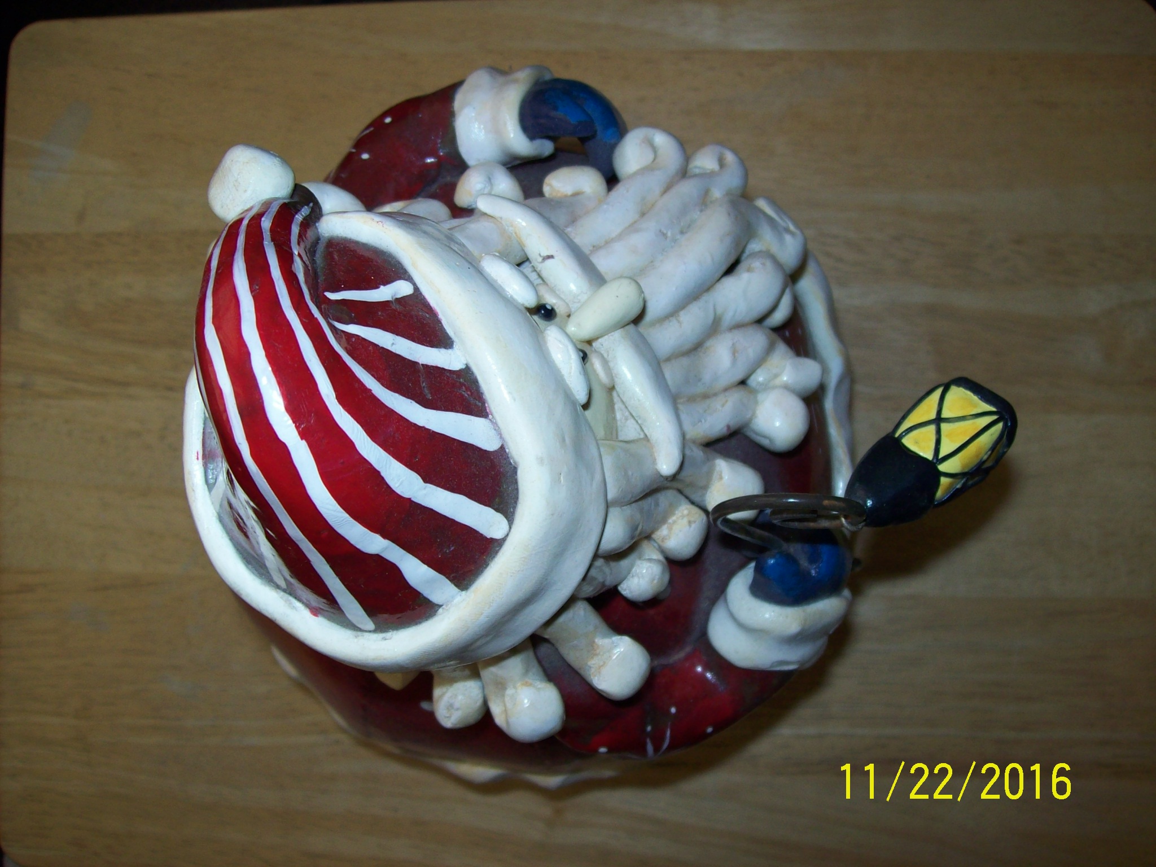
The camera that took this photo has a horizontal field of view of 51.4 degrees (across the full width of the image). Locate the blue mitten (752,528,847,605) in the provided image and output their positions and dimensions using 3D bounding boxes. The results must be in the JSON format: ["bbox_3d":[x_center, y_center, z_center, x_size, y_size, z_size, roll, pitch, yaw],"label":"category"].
[{"bbox_3d":[0.072,0.044,0.390,0.031,0.027,0.026,6,90,6],"label":"blue mitten"}]

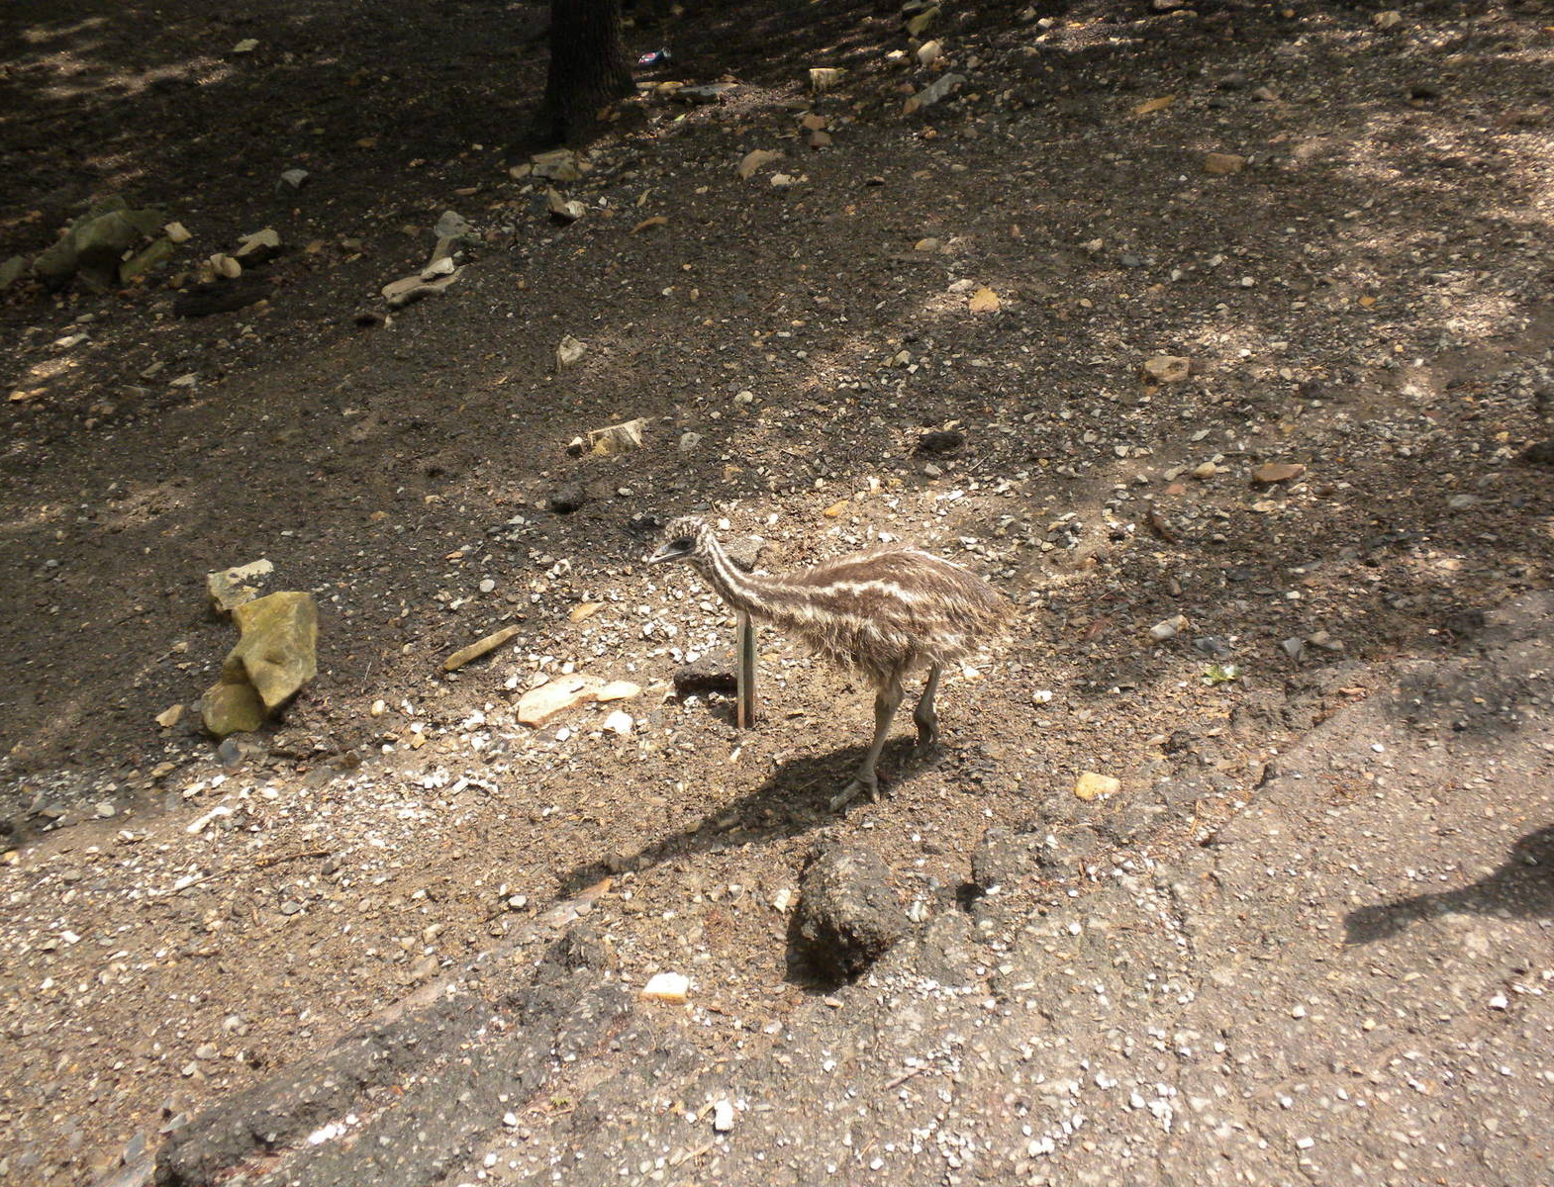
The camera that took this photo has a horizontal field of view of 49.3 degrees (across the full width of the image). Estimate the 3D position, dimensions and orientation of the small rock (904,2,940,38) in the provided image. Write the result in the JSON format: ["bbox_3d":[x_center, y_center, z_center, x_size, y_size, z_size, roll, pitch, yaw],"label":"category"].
[{"bbox_3d":[0.531,-2.096,6.187,0.091,0.109,0.131,-16,34,-26],"label":"small rock"}]

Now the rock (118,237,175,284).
[{"bbox_3d":[-1.574,-0.832,4.229,0.145,0.070,0.075,-20,36,-29],"label":"rock"}]

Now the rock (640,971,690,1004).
[{"bbox_3d":[-0.139,0.492,2.116,0.060,0.024,0.041,0,30,0],"label":"rock"}]

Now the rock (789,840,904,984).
[{"bbox_3d":[0.088,0.402,2.147,0.140,0.100,0.150,0,31,0],"label":"rock"}]

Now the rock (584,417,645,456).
[{"bbox_3d":[-0.323,-0.313,3.373,0.118,0.062,0.062,-8,31,-13],"label":"rock"}]

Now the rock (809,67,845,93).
[{"bbox_3d":[0.170,-1.743,5.745,0.120,0.070,0.085,0,31,0],"label":"rock"}]

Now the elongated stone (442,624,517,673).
[{"bbox_3d":[-0.477,0.089,2.731,0.138,0.017,0.023,-27,40,-36],"label":"elongated stone"}]

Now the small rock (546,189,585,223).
[{"bbox_3d":[-0.576,-1.053,4.602,0.100,0.065,0.085,0,31,0],"label":"small rock"}]

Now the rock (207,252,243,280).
[{"bbox_3d":[-1.358,-0.805,4.166,0.076,0.057,0.068,0,30,0],"label":"rock"}]

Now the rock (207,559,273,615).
[{"bbox_3d":[-0.914,-0.011,2.882,0.110,0.050,0.085,-8,32,-13],"label":"rock"}]

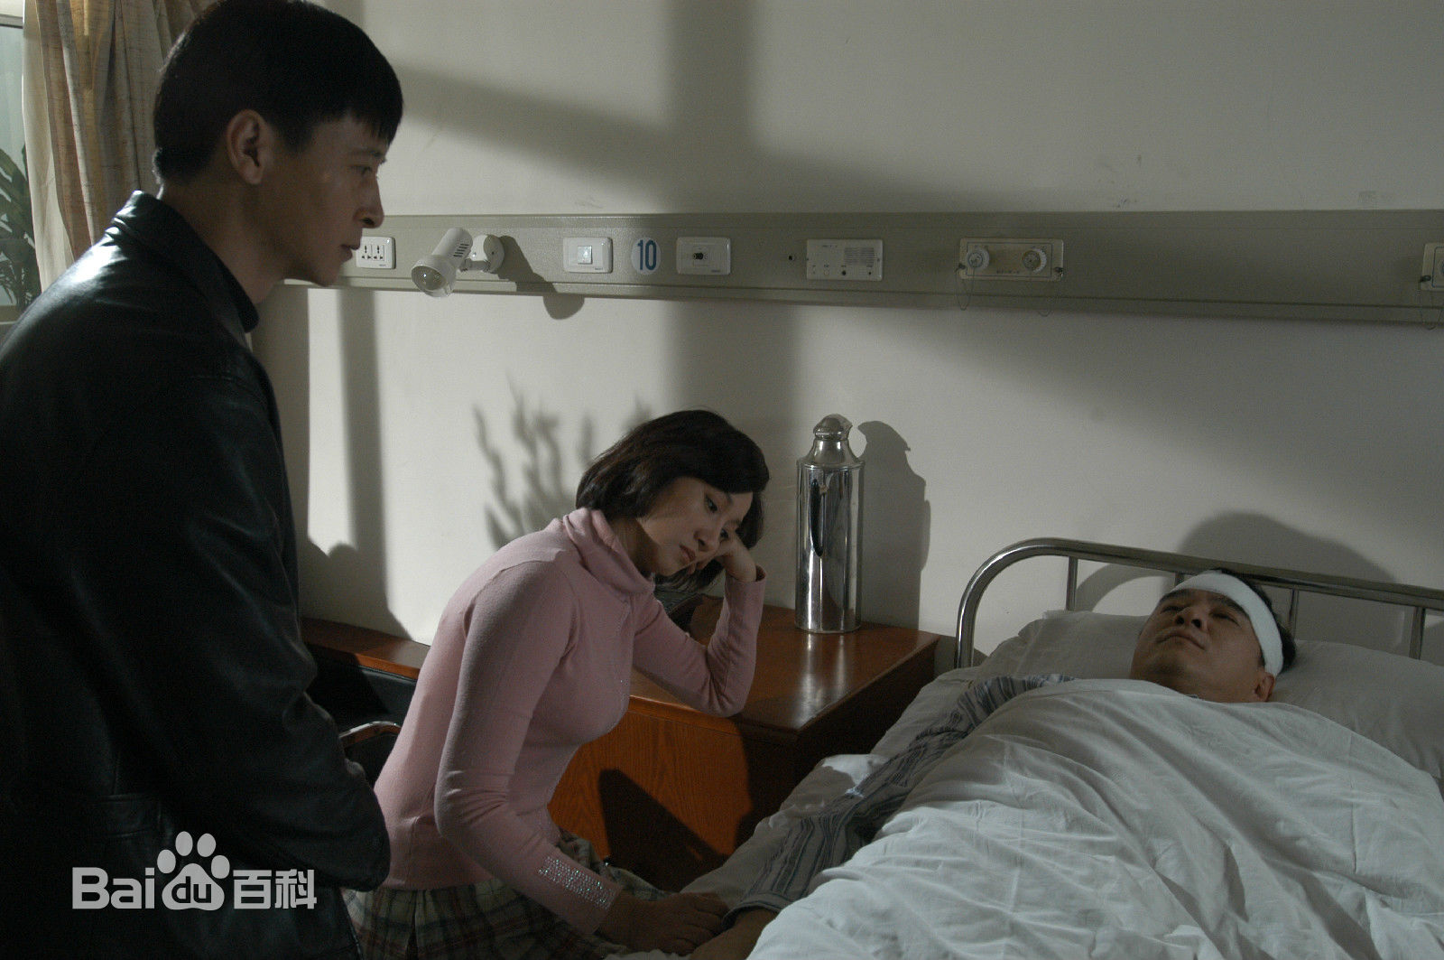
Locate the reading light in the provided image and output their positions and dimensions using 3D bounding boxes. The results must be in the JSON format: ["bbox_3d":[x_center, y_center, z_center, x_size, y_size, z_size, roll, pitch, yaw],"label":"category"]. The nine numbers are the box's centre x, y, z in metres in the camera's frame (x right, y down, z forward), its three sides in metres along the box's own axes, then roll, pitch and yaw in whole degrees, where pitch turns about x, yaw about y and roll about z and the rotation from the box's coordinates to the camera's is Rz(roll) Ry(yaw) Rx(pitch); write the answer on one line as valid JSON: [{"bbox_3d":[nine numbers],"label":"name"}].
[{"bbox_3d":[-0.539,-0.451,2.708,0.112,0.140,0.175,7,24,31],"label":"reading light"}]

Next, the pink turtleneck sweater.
[{"bbox_3d":[-0.223,0.303,1.803,0.430,0.550,0.500,17,18,29],"label":"pink turtleneck sweater"}]

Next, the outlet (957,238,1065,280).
[{"bbox_3d":[0.475,-0.361,2.171,0.175,0.068,0.035,7,12,31],"label":"outlet"}]

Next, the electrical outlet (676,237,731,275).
[{"bbox_3d":[-0.034,-0.422,2.493,0.118,0.071,0.012,7,12,31],"label":"electrical outlet"}]

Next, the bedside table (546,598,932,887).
[{"bbox_3d":[0.002,0.642,2.391,0.580,0.700,0.555,7,12,31],"label":"bedside table"}]

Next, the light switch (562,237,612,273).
[{"bbox_3d":[-0.268,-0.448,2.635,0.118,0.071,0.012,7,12,31],"label":"light switch"}]

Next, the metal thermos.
[{"bbox_3d":[0.200,0.080,2.426,0.123,0.392,0.123,0,11,0],"label":"metal thermos"}]

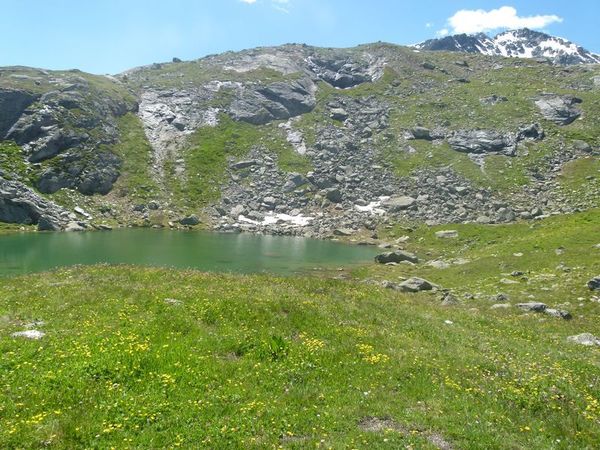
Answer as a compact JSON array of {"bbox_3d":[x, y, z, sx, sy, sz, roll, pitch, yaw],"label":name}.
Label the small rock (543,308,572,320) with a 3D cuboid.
[{"bbox_3d":[8.352,2.892,14.000,0.878,0.376,0.658,0,3,0],"label":"small rock"}]

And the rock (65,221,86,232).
[{"bbox_3d":[-34.196,0.228,66.000,3.250,1.736,2.275,0,2,0],"label":"rock"}]

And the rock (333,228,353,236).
[{"bbox_3d":[4.904,0.865,50.000,2.239,0.849,1.567,0,2,0],"label":"rock"}]

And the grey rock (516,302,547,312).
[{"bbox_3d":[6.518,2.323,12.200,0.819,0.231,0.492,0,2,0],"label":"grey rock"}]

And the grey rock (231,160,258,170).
[{"bbox_3d":[-10.503,-11.260,82.000,5.140,1.798,3.084,0,2,0],"label":"grey rock"}]

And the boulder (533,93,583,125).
[{"bbox_3d":[83.522,-37.318,140.000,15.044,9.402,9.026,0,3,0],"label":"boulder"}]

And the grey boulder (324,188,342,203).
[{"bbox_3d":[5.412,-4.766,70.000,2.821,2.194,2.539,0,3,0],"label":"grey boulder"}]

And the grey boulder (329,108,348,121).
[{"bbox_3d":[9.596,-27.542,108.000,4.835,2.841,3.868,0,2,0],"label":"grey boulder"}]

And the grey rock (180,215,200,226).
[{"bbox_3d":[-20.402,-0.831,80.000,3.940,2.149,2.955,0,3,0],"label":"grey rock"}]

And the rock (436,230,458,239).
[{"bbox_3d":[16.229,1.052,48.000,2.579,0.860,1.805,0,3,0],"label":"rock"}]

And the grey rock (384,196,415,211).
[{"bbox_3d":[14.237,-3.076,62.000,4.164,1.903,2.915,0,2,0],"label":"grey rock"}]

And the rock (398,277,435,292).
[{"bbox_3d":[5.695,2.884,21.000,1.786,0.752,1.340,0,3,0],"label":"rock"}]

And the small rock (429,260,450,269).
[{"bbox_3d":[9.658,2.735,30.000,1.477,0.537,1.182,0,3,0],"label":"small rock"}]

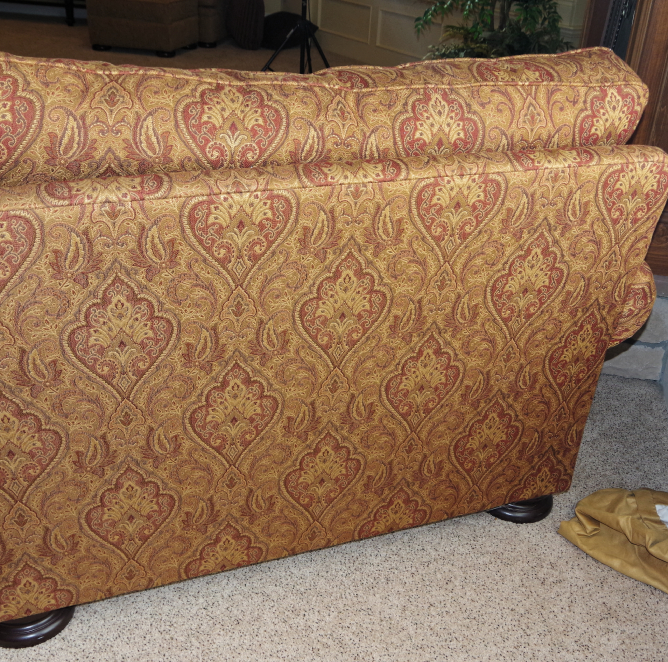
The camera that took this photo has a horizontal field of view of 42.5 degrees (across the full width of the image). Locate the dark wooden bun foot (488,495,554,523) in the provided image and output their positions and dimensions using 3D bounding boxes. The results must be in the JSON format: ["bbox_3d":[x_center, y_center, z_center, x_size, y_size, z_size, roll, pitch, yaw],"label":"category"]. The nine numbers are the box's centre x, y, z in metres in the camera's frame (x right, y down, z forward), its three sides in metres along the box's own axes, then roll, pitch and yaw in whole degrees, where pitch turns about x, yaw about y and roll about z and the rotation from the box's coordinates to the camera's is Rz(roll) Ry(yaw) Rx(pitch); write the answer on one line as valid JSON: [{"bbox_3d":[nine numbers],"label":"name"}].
[{"bbox_3d":[0.401,0.359,1.892,0.162,0.082,0.162,-8,28,-21],"label":"dark wooden bun foot"}]

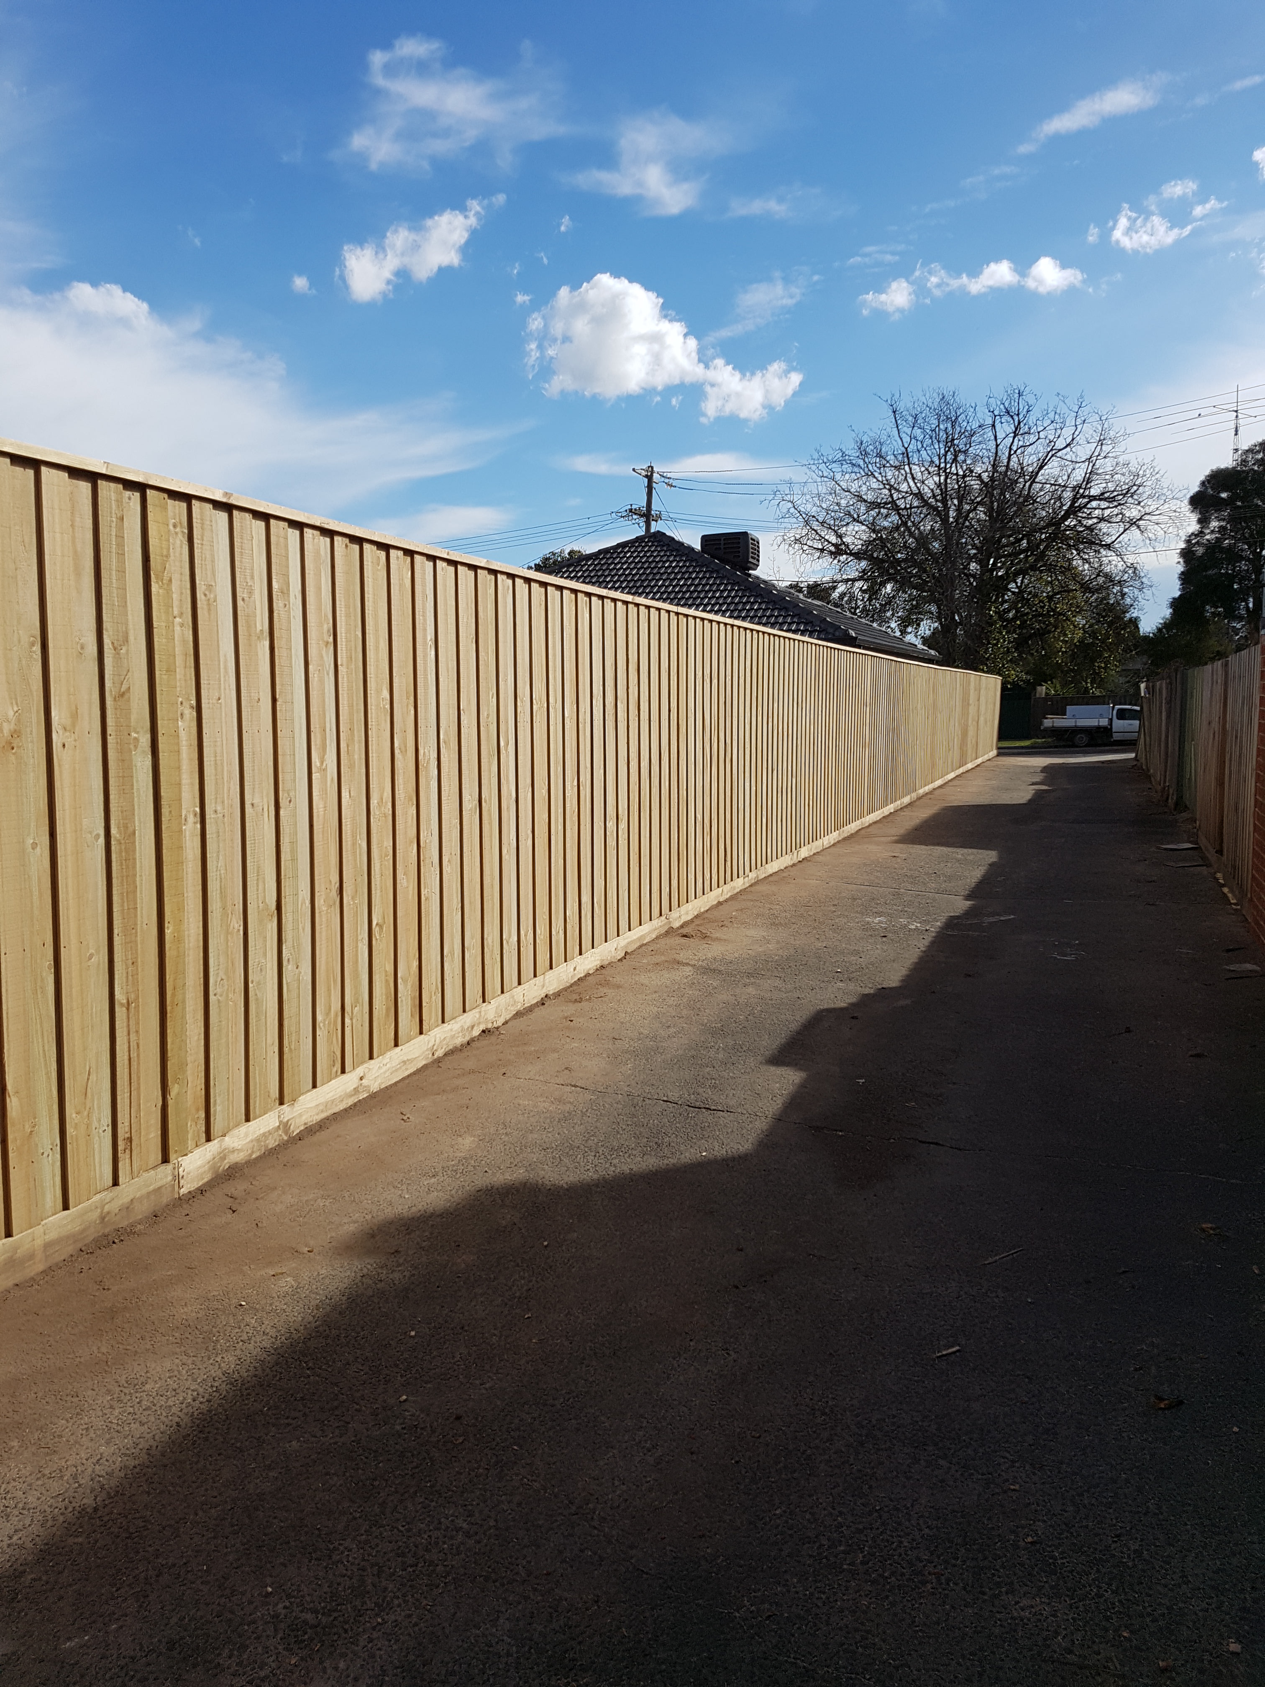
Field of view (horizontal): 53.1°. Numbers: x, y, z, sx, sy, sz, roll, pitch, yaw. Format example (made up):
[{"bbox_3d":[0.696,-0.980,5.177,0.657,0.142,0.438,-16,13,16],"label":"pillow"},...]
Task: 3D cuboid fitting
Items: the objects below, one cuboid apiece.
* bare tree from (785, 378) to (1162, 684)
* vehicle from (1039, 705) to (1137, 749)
[{"bbox_3d":[14.766,-12.005,55.478,16.000,15.300,15.000,2,7,20],"label":"bare tree"},{"bbox_3d":[18.829,-4.620,49.800,5.100,1.740,1.830,2,7,18],"label":"vehicle"}]

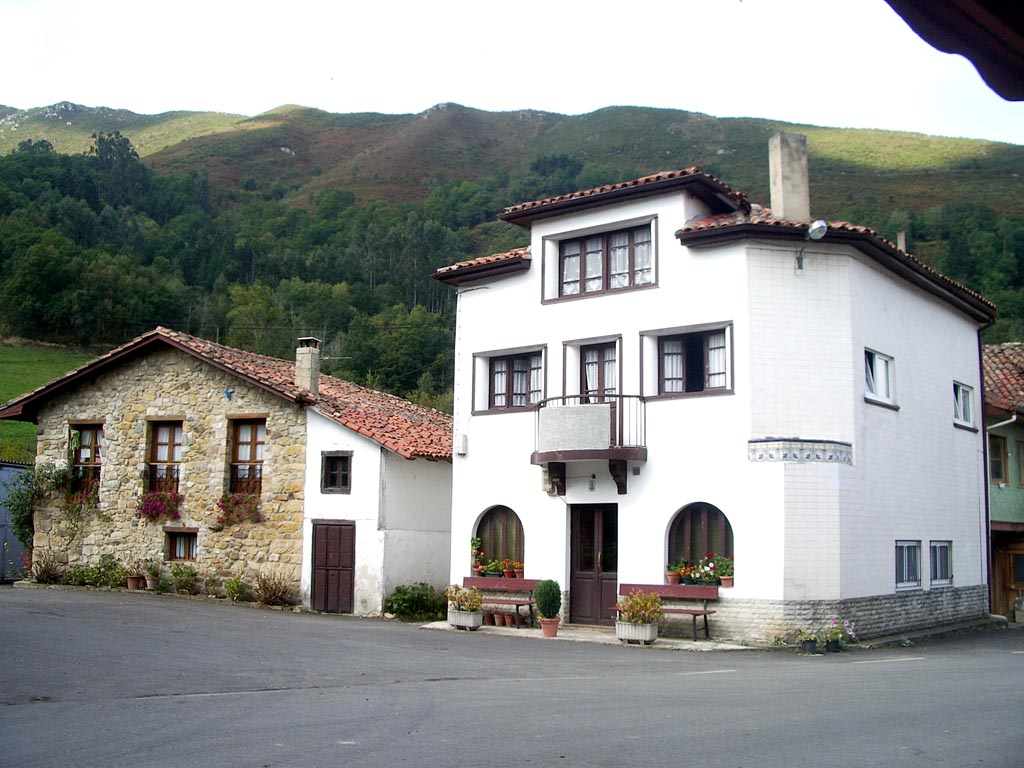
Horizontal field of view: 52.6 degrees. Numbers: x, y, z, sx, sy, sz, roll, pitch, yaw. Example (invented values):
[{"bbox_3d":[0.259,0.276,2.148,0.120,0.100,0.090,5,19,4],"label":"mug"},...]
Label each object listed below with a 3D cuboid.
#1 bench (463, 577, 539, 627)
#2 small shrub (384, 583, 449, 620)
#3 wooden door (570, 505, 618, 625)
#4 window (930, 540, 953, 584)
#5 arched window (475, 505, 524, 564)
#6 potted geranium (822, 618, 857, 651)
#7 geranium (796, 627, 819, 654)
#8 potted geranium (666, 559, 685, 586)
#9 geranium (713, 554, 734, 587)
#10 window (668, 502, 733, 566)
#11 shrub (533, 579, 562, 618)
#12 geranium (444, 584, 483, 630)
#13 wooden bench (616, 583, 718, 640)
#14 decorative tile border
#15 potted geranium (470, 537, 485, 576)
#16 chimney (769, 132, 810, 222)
[{"bbox_3d":[-0.309,3.983,18.884,1.830,0.810,0.580,-6,-10,38],"label":"bench"},{"bbox_3d":[-1.914,4.349,20.750,1.050,0.740,0.800,-6,-10,38],"label":"small shrub"},{"bbox_3d":[1.513,3.226,18.547,1.054,2.125,0.085,-5,-10,39],"label":"wooden door"},{"bbox_3d":[8.362,3.499,20.242,0.102,0.842,1.266,-5,-10,39],"label":"window"},{"bbox_3d":[-0.193,2.945,19.521,1.270,1.320,0.170,-6,-10,38],"label":"arched window"},{"bbox_3d":[4.964,3.804,15.675,0.499,0.461,0.499,-5,-10,39],"label":"potted geranium"},{"bbox_3d":[4.387,3.815,15.371,0.326,0.337,0.326,-5,-10,39],"label":"geranium"},{"bbox_3d":[2.703,3.106,17.015,0.310,0.400,0.300,1,-8,0],"label":"potted geranium"},{"bbox_3d":[3.376,2.981,16.490,0.340,0.520,0.320,-6,-10,38],"label":"geranium"},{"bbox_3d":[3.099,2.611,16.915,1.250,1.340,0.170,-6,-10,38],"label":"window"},{"bbox_3d":[0.592,3.532,17.029,0.425,0.628,0.425,1,-8,0],"label":"shrub"},{"bbox_3d":[-0.884,3.952,18.421,0.620,0.790,0.400,-6,-10,38],"label":"geranium"},{"bbox_3d":[2.450,3.708,17.016,1.887,0.799,0.544,-5,-10,39],"label":"wooden bench"},{"bbox_3d":[4.669,1.113,16.421,1.760,0.360,0.460,3,-8,-12],"label":"decorative tile border"},{"bbox_3d":[-0.658,3.302,19.738,0.260,0.800,0.260,1,-8,0],"label":"potted geranium"},{"bbox_3d":[4.784,-3.501,17.915,0.493,1.547,0.391,3,-8,-15],"label":"chimney"}]

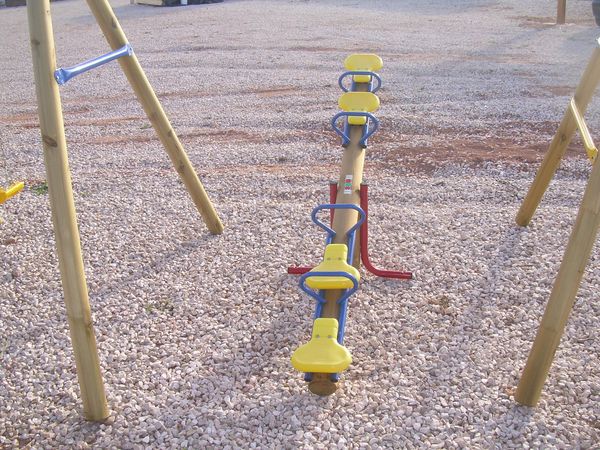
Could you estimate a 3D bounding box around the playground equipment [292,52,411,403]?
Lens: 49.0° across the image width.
[{"bbox_3d":[0.251,-0.190,3.470,0.695,1.070,2.270,2,23,10],"label":"playground equipment"}]

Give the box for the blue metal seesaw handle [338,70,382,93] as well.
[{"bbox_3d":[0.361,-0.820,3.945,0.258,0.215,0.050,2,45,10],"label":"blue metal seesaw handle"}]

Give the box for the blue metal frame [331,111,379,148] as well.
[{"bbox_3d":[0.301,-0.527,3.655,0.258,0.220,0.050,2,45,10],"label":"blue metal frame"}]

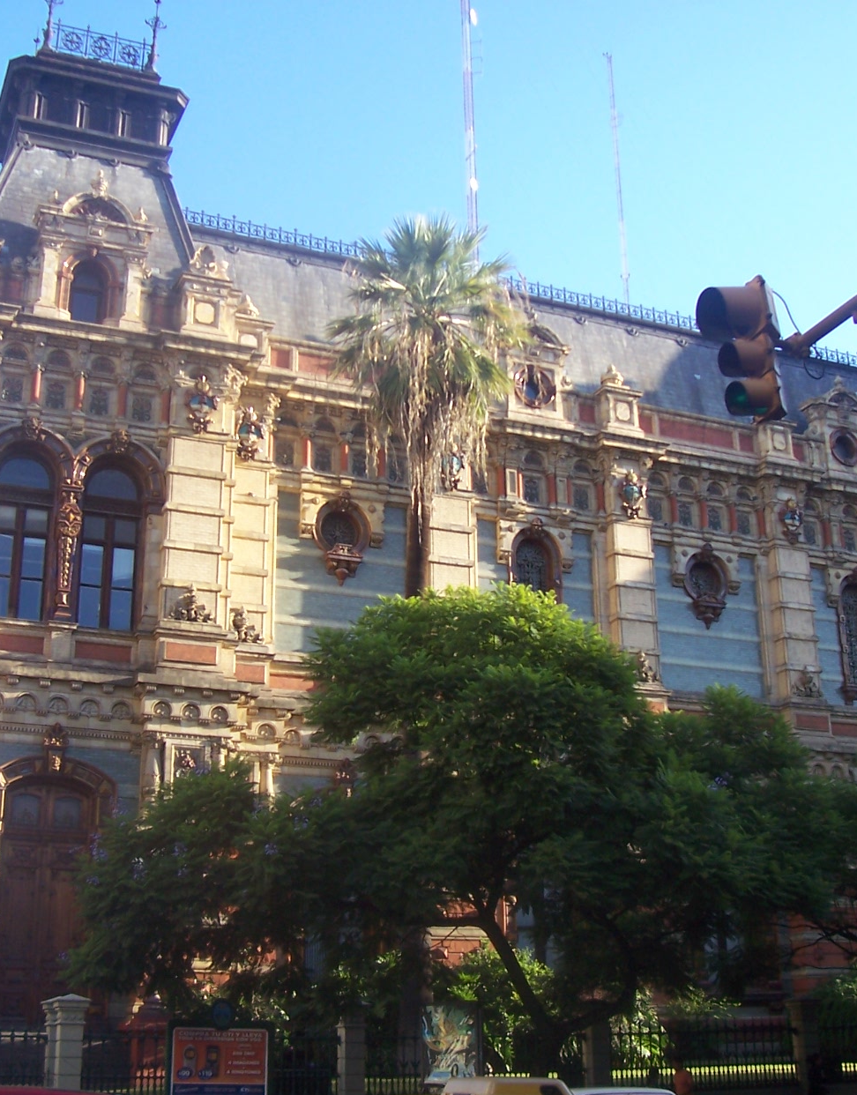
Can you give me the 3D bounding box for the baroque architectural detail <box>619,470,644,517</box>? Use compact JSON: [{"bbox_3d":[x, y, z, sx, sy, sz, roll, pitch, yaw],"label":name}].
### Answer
[{"bbox_3d":[5.637,-1.473,39.830,0.554,1.229,0.320,8,-22,-24],"label":"baroque architectural detail"}]

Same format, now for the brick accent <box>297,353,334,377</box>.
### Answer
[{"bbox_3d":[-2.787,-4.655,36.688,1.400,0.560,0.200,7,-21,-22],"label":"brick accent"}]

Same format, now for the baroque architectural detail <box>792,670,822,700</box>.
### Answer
[{"bbox_3d":[10.405,3.777,39.403,0.950,0.850,0.400,7,-21,-22],"label":"baroque architectural detail"}]

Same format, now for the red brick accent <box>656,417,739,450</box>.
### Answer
[{"bbox_3d":[7.901,-3.351,42.210,2.650,0.580,0.150,8,-22,-24],"label":"red brick accent"}]

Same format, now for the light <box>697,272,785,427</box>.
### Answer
[{"bbox_3d":[1.862,-1.177,8.527,0.460,0.950,0.370,7,-21,-22],"label":"light"}]

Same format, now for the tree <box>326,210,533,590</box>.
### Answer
[{"bbox_3d":[0.034,1.572,28.596,4.300,19.000,4.300,8,-22,-24],"label":"tree"}]

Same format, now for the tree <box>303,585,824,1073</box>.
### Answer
[{"bbox_3d":[2.170,5.186,23.221,8.700,9.200,8.000,8,-22,-24],"label":"tree"}]

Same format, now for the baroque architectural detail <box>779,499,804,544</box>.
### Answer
[{"bbox_3d":[10.638,-0.752,42.066,0.548,1.168,0.320,8,-22,-24],"label":"baroque architectural detail"}]

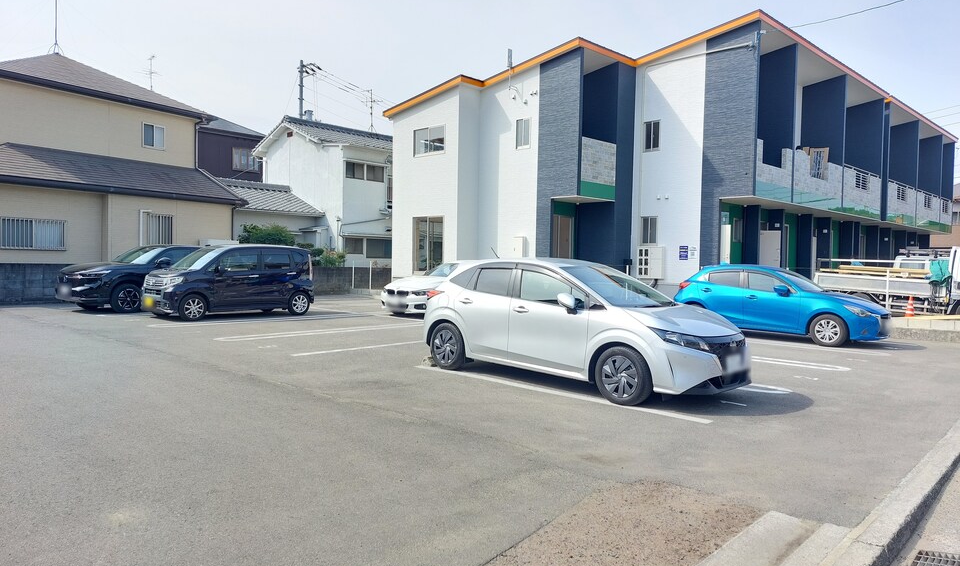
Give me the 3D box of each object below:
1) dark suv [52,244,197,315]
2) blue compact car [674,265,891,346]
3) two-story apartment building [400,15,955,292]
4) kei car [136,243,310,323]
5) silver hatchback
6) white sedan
[{"bbox_3d":[-7.996,-0.156,16.435,1.820,1.585,4.340,2,2,29],"label":"dark suv"},{"bbox_3d":[6.149,0.375,13.798,4.060,1.500,1.725,2,2,41],"label":"blue compact car"},{"bbox_3d":[11.185,-3.801,30.631,29.600,8.470,12.550,-1,2,-44],"label":"two-story apartment building"},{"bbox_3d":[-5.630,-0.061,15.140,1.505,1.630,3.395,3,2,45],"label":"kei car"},{"bbox_3d":[1.169,0.458,8.429,4.045,1.520,1.725,3,2,42],"label":"silver hatchback"},{"bbox_3d":[-0.408,0.089,17.274,1.840,1.430,4.640,3,2,43],"label":"white sedan"}]

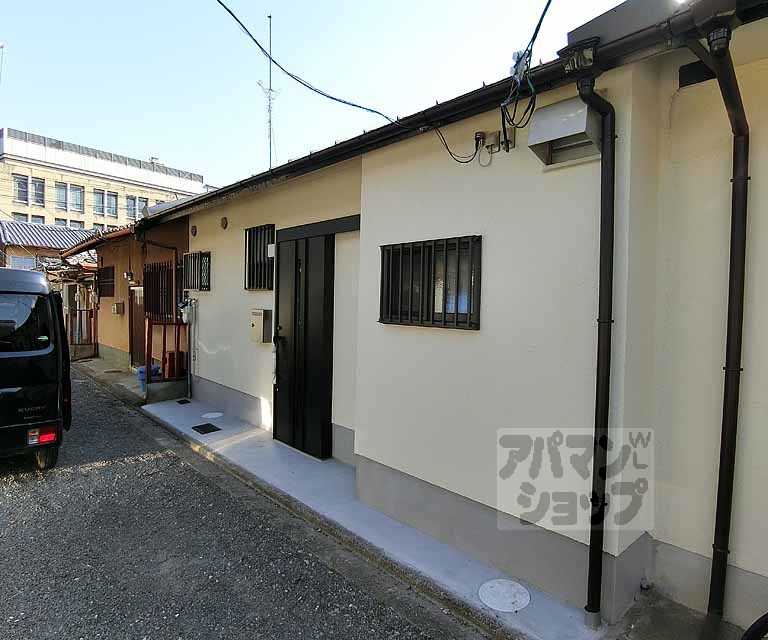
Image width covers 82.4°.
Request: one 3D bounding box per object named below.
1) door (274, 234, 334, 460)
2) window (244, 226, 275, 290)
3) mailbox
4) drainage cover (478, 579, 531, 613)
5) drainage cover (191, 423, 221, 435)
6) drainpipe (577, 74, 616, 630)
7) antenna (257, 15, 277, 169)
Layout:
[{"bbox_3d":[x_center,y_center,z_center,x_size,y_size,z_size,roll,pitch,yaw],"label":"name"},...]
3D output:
[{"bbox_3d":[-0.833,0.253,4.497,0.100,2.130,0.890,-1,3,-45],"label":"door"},{"bbox_3d":[-1.460,-0.714,5.138,0.110,0.740,0.500,-1,3,-45],"label":"window"},{"bbox_3d":[-1.435,0.063,5.128,0.120,0.375,0.300,-1,3,-45],"label":"mailbox"},{"bbox_3d":[0.629,1.435,2.291,0.265,0.020,0.265,1,2,0],"label":"drainage cover"},{"bbox_3d":[-2.070,1.274,5.129,0.215,0.020,0.335,-1,3,-45],"label":"drainage cover"},{"bbox_3d":[0.878,0.232,1.876,0.068,2.398,0.373,3,4,44],"label":"drainpipe"},{"bbox_3d":[-2.679,-5.291,10.300,0.450,3.750,0.900,2,2,14],"label":"antenna"}]

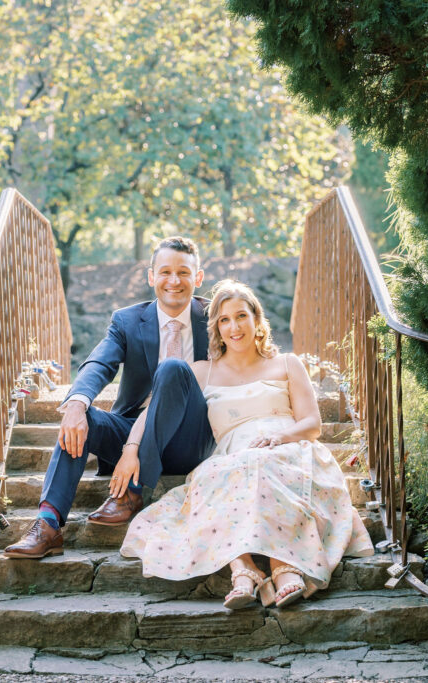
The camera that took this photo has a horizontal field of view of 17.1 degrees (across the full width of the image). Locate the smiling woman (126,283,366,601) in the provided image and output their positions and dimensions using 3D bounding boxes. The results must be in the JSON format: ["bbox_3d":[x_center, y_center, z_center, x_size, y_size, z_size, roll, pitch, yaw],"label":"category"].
[{"bbox_3d":[0.090,0.275,4.520,0.750,0.980,0.950,0,1,5],"label":"smiling woman"}]

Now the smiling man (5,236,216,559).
[{"bbox_3d":[-0.300,0.145,4.810,0.680,1.050,0.950,0,1,8],"label":"smiling man"}]

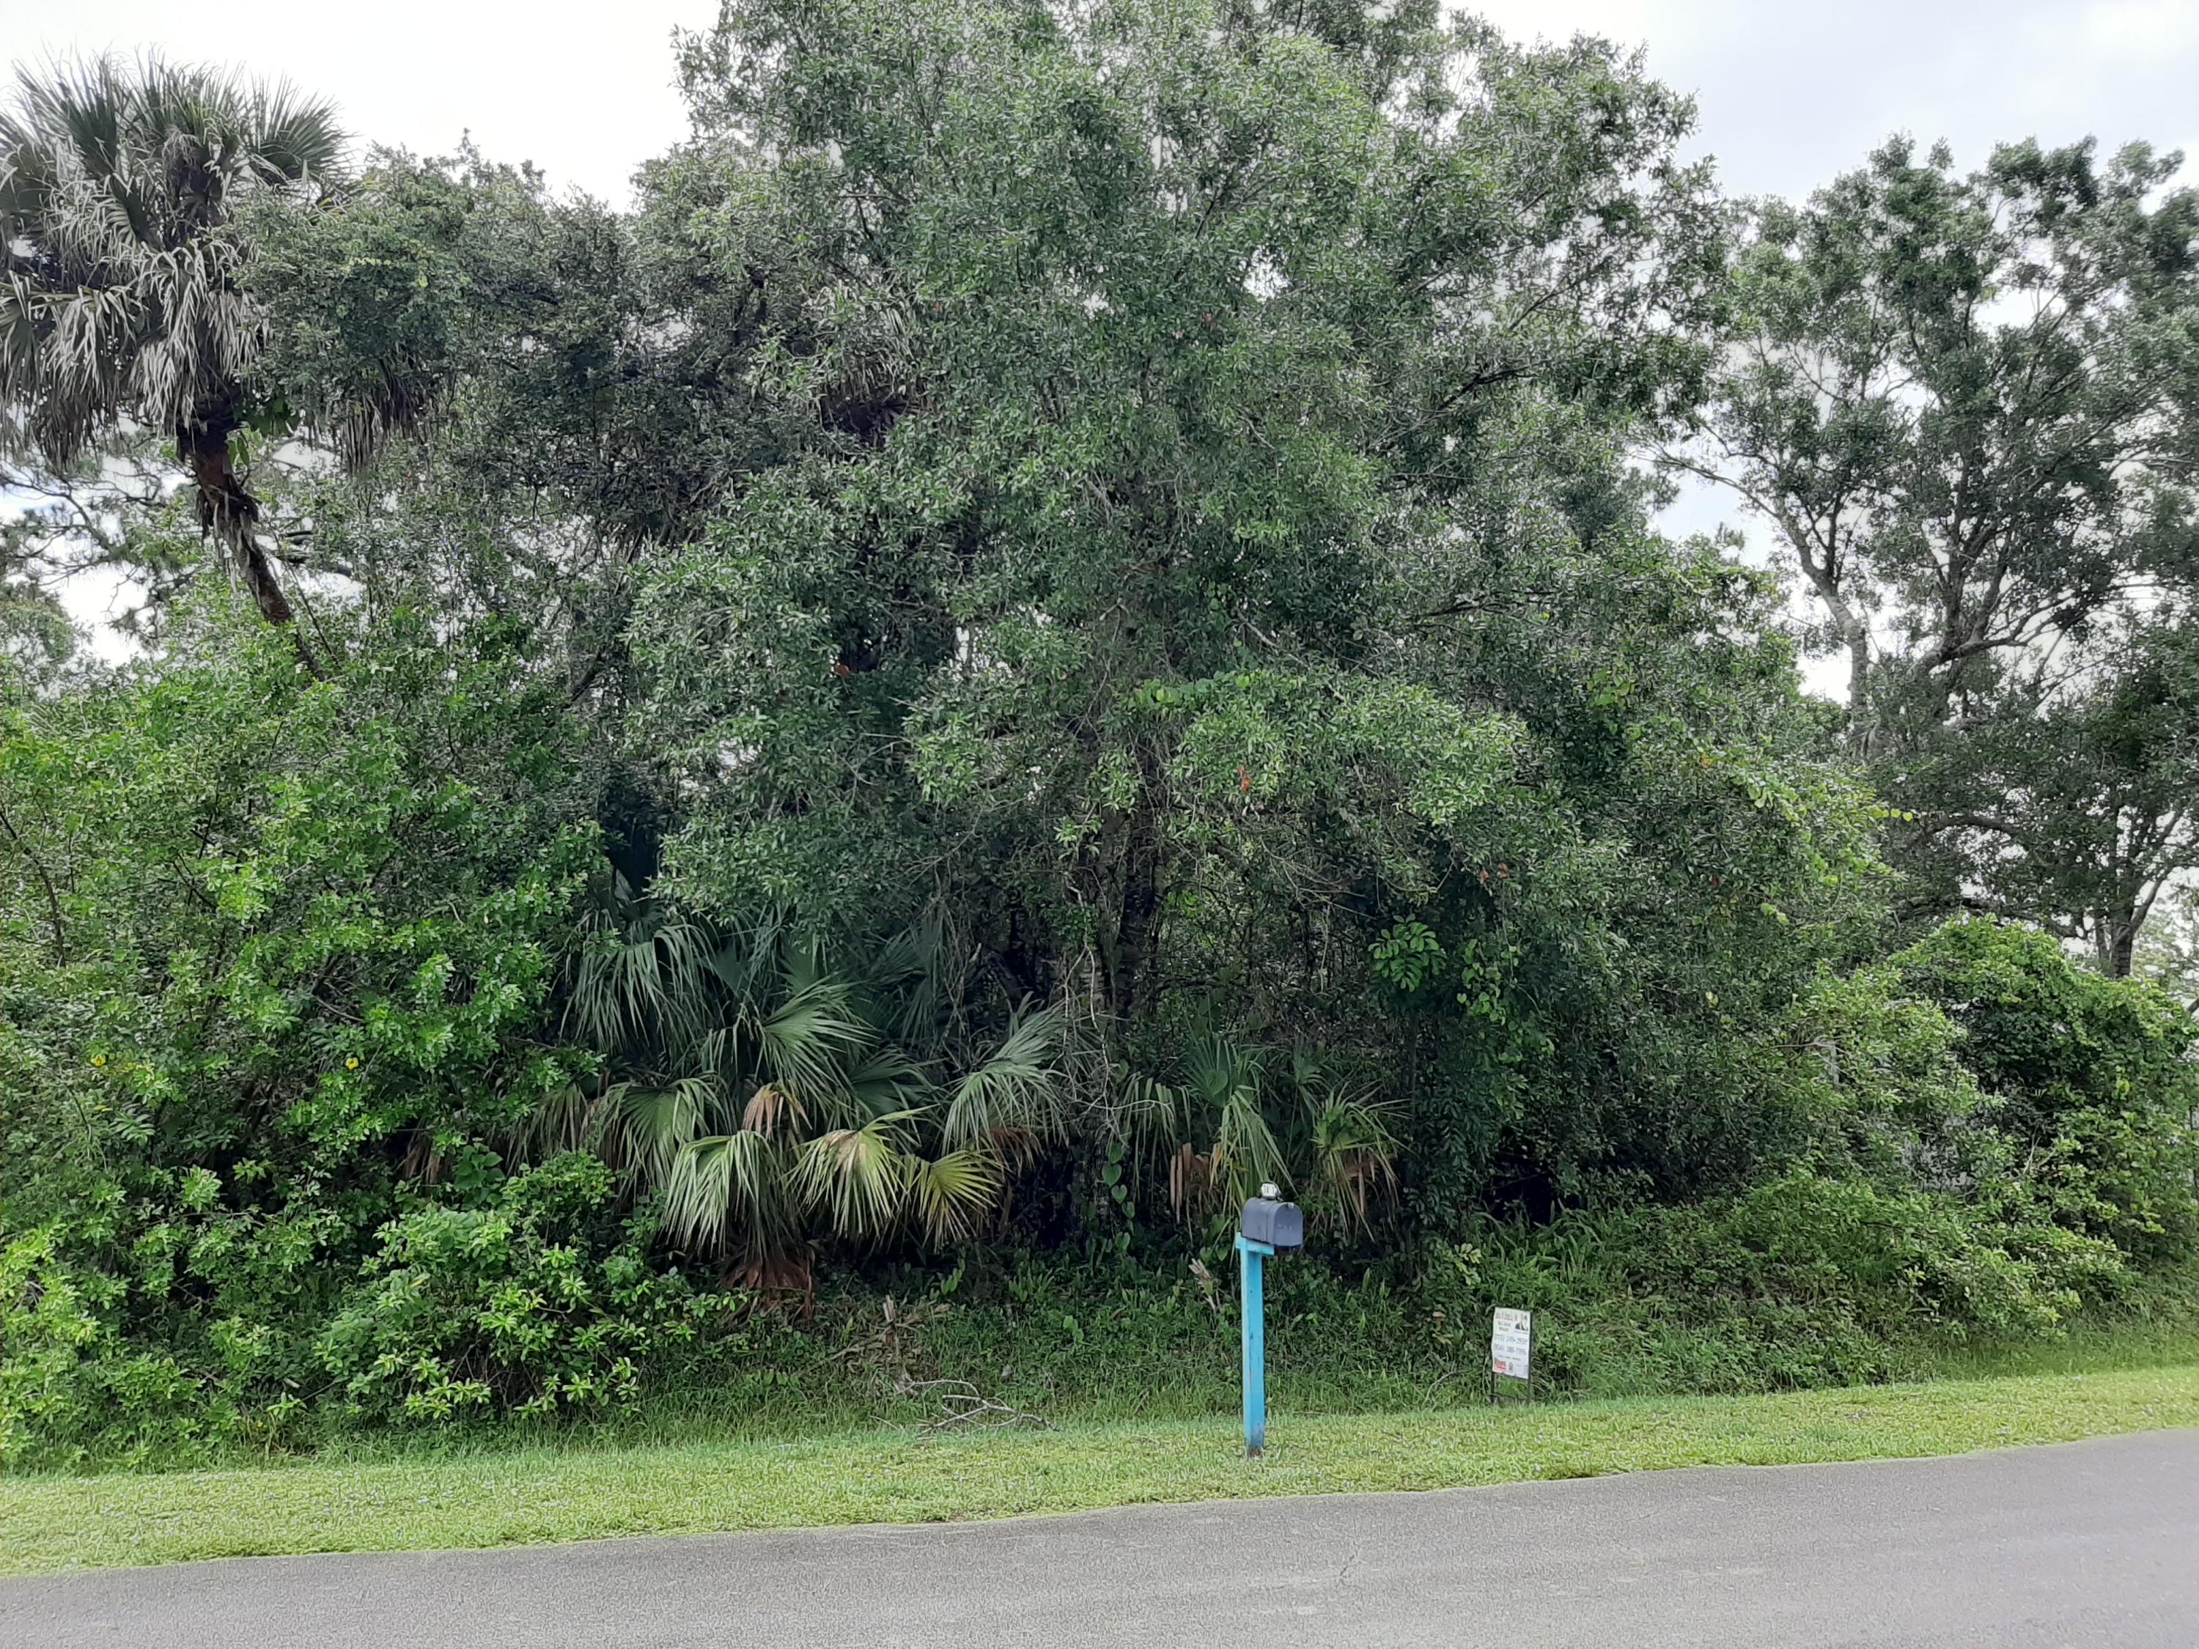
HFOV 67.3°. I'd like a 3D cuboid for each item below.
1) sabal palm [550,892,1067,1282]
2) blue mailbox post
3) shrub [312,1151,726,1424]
[{"bbox_3d":[-2.171,2.181,12.100,3.400,3.100,3.100,4,-11,-15],"label":"sabal palm"},{"bbox_3d":[0.930,2.700,8.992,0.180,1.440,0.560,4,-11,-15],"label":"blue mailbox post"},{"bbox_3d":[-3.486,2.717,10.050,2.150,1.520,1.700,4,-11,-15],"label":"shrub"}]

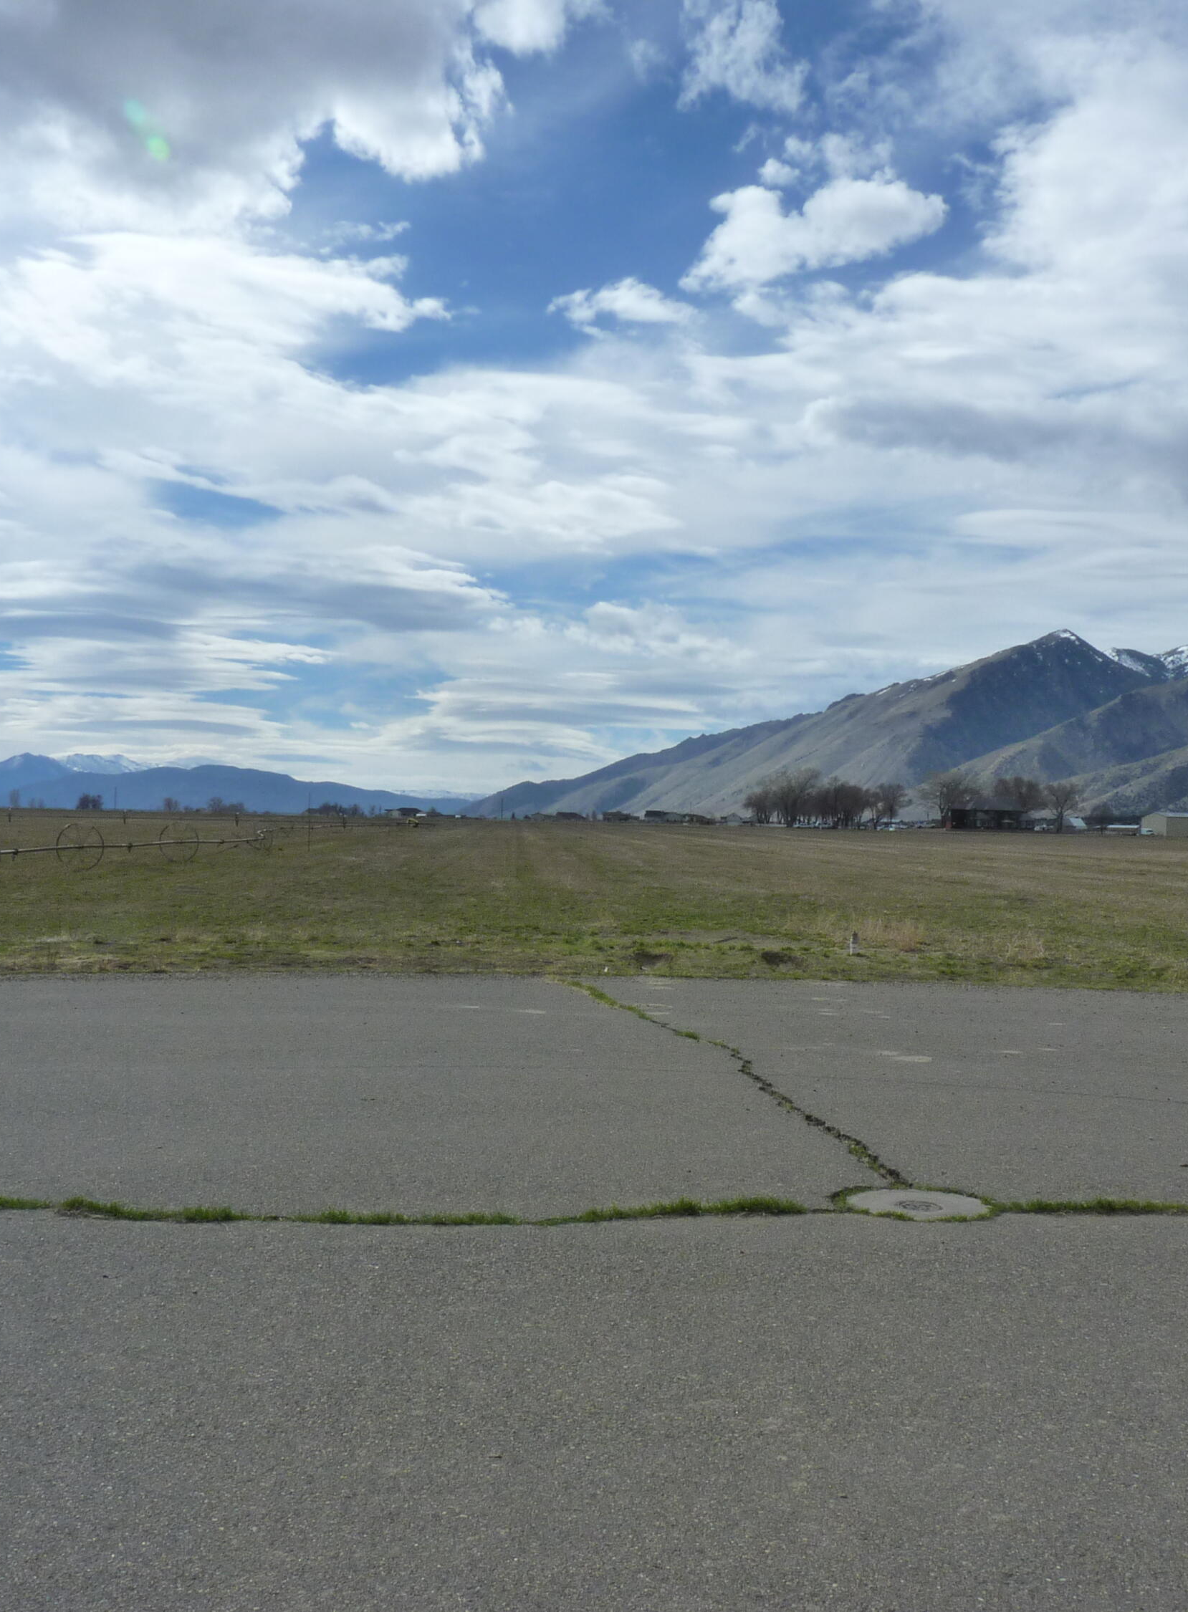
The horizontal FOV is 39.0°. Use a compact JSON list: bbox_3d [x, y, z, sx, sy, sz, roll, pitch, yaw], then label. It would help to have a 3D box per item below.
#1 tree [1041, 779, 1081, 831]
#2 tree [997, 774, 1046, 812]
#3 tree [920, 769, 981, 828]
[{"bbox_3d":[103.210,-0.190,370.000,8.720,11.860,8.110,1,0,0],"label":"tree"},{"bbox_3d":[104.510,-0.820,410.000,12.070,13.140,11.230,1,0,0],"label":"tree"},{"bbox_3d":[83.010,-1.660,390.000,13.780,13.870,12.820,1,0,0],"label":"tree"}]

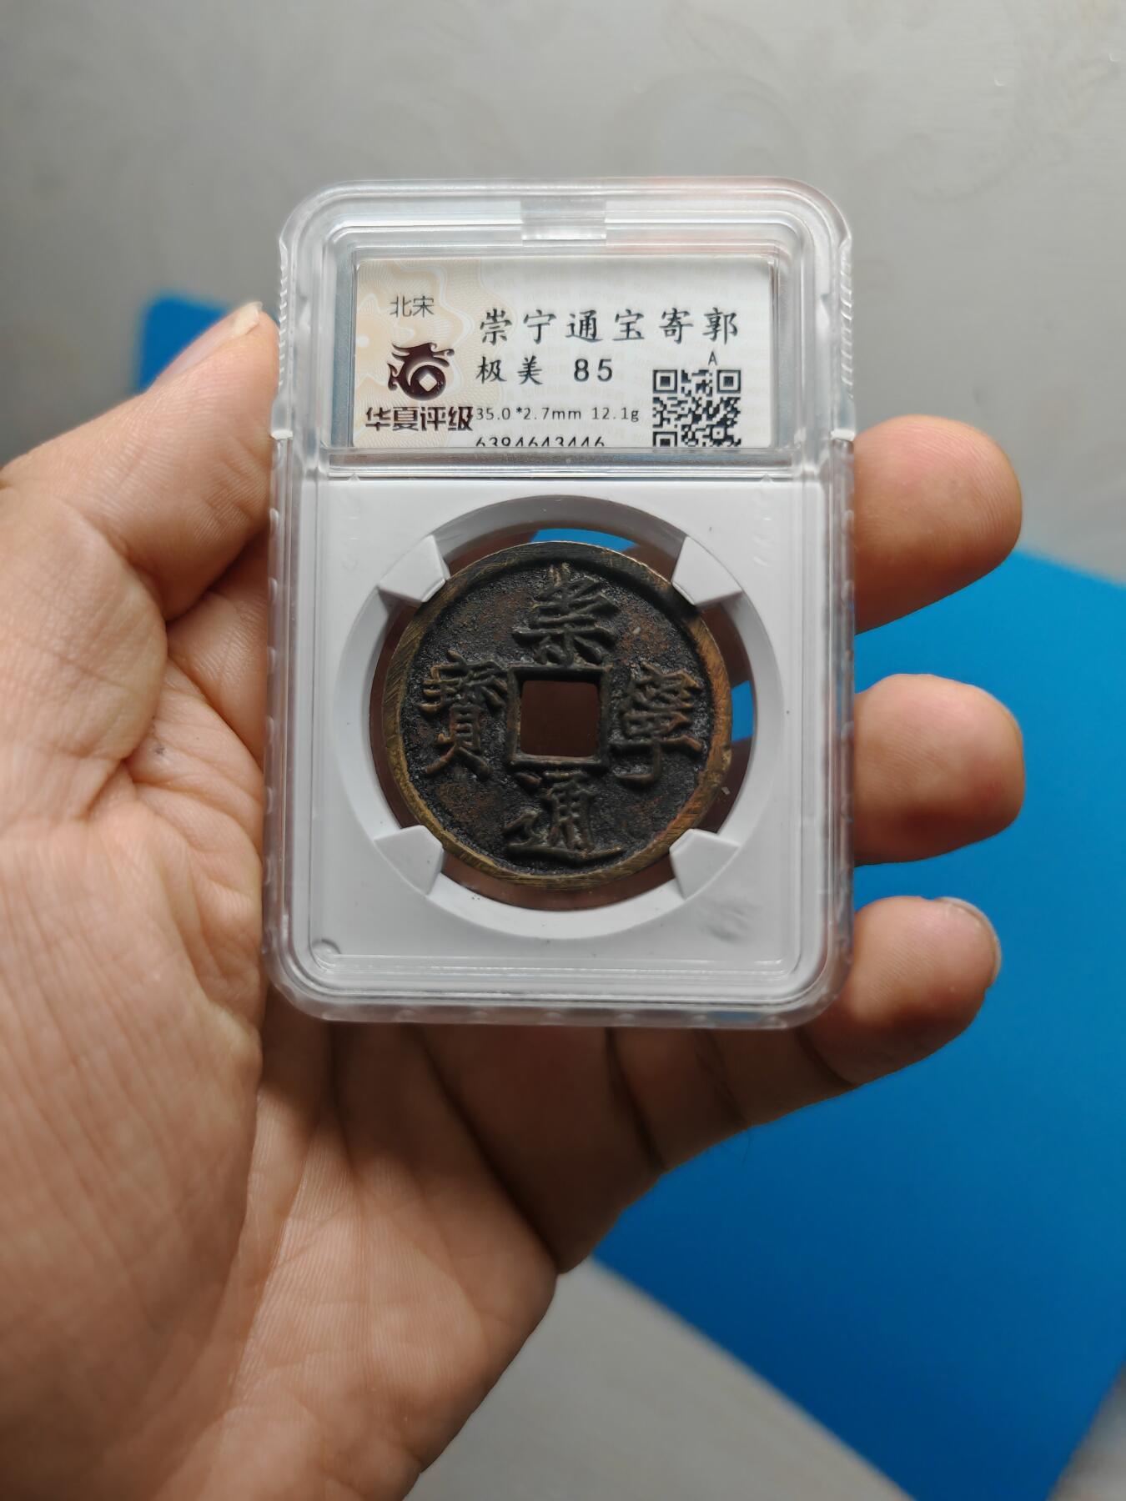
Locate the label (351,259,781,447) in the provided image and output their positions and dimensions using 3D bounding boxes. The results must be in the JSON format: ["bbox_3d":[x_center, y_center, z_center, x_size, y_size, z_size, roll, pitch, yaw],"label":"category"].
[{"bbox_3d":[0.000,-0.040,0.119,0.043,0.001,0.020,1,87,2],"label":"label"}]

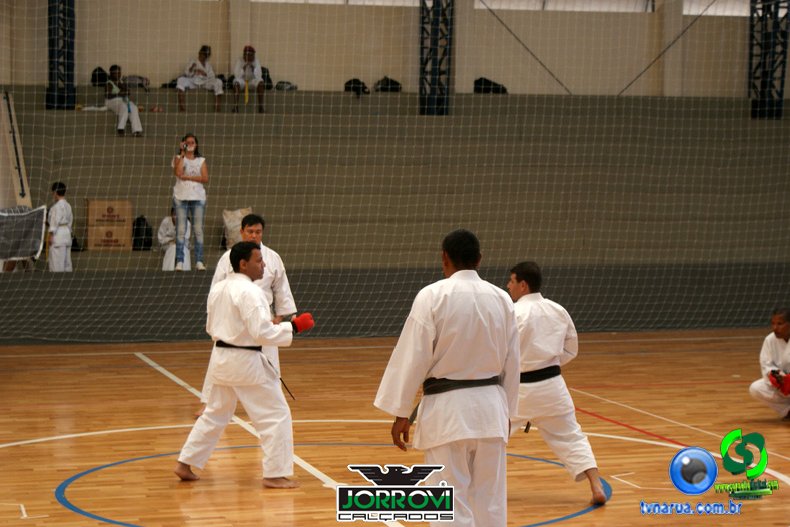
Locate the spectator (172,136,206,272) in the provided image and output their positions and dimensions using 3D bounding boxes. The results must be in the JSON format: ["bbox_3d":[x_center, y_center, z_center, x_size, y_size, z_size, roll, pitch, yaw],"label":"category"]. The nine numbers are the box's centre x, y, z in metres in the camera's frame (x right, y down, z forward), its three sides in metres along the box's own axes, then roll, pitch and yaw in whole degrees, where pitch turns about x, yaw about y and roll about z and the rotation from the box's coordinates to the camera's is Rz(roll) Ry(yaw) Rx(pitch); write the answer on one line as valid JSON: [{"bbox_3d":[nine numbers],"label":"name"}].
[{"bbox_3d":[-2.640,-0.792,21.200,0.460,1.750,0.360,0,2,-9],"label":"spectator"}]

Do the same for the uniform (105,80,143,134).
[{"bbox_3d":[-3.868,-2.222,23.450,0.450,0.760,0.520,-1,3,-30],"label":"uniform"}]

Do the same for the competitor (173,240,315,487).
[{"bbox_3d":[-0.992,0.652,10.788,0.800,1.580,0.660,-1,3,-22],"label":"competitor"}]

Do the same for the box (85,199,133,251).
[{"bbox_3d":[-3.729,-0.496,21.500,0.600,0.630,0.420,0,3,-13],"label":"box"}]

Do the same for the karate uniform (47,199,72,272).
[{"bbox_3d":[-4.331,-0.310,21.250,0.380,1.040,0.280,-2,3,-37],"label":"karate uniform"}]

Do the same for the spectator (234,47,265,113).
[{"bbox_3d":[-2.181,-2.746,24.500,0.490,1.050,0.620,0,3,-12],"label":"spectator"}]

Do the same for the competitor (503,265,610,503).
[{"bbox_3d":[0.943,0.729,10.421,0.580,1.480,0.920,-2,3,-38],"label":"competitor"}]

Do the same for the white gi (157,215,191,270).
[{"bbox_3d":[-2.947,-0.206,21.900,0.460,0.800,0.550,0,2,-14],"label":"white gi"}]

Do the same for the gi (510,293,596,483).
[{"bbox_3d":[0.943,0.773,10.443,0.560,1.190,0.820,-2,3,-38],"label":"gi"}]

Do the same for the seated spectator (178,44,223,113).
[{"bbox_3d":[-3.159,-2.982,26.600,0.720,1.120,0.680,0,2,-13],"label":"seated spectator"}]

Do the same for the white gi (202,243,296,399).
[{"bbox_3d":[-1.225,0.506,13.958,0.780,1.360,0.460,0,3,-13],"label":"white gi"}]

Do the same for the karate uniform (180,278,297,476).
[{"bbox_3d":[-1.030,0.728,10.700,0.660,1.340,0.740,-2,3,-38],"label":"karate uniform"}]

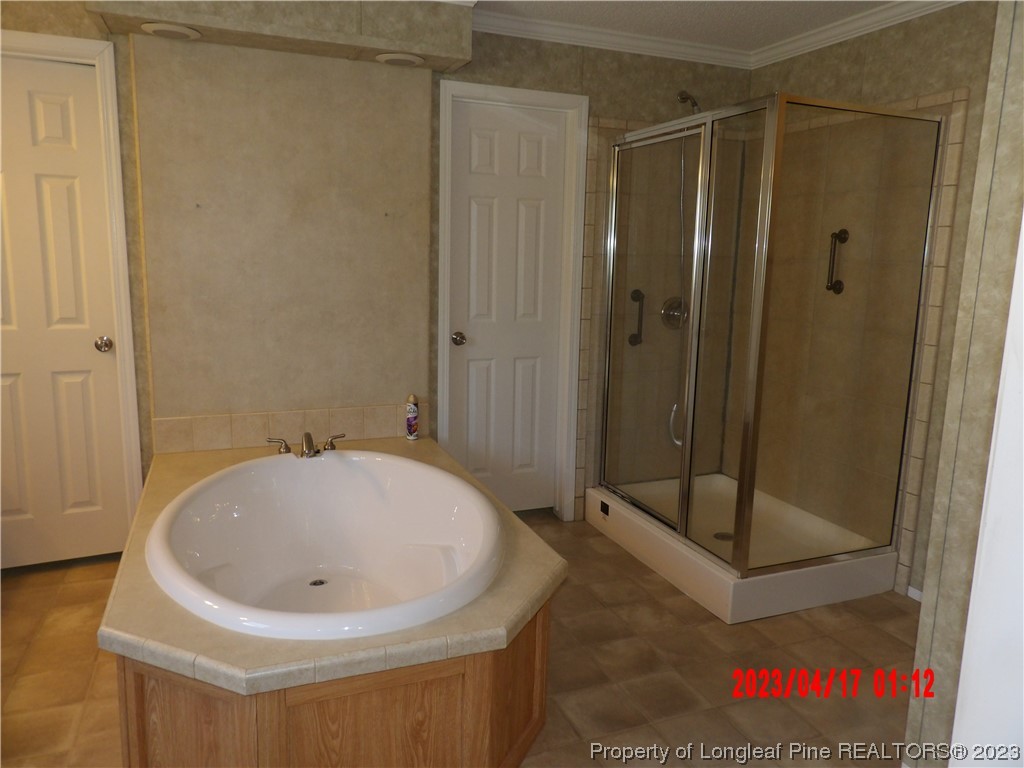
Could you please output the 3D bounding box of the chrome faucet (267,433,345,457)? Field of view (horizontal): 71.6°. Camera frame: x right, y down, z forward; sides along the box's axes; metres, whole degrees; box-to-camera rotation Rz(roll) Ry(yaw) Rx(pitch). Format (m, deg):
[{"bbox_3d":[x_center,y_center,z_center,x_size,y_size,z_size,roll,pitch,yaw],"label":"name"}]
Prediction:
[{"bbox_3d":[-0.862,0.254,2.989,0.315,0.088,0.184,-3,11,-21],"label":"chrome faucet"}]

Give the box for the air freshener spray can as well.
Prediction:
[{"bbox_3d":[-0.461,0.152,3.303,0.053,0.207,0.053,1,10,0],"label":"air freshener spray can"}]

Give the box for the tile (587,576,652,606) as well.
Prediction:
[{"bbox_3d":[0.452,0.879,2.988,0.210,0.010,0.210,-3,11,-21],"label":"tile"}]

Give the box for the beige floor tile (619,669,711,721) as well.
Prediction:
[{"bbox_3d":[0.488,1.003,2.286,0.210,0.010,0.210,-3,11,-21],"label":"beige floor tile"}]

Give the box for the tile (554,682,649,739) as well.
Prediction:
[{"bbox_3d":[0.277,1.013,2.203,0.210,0.010,0.210,-3,11,-21],"label":"tile"}]

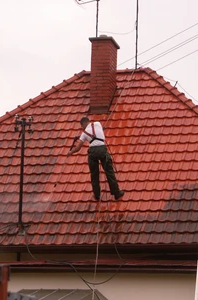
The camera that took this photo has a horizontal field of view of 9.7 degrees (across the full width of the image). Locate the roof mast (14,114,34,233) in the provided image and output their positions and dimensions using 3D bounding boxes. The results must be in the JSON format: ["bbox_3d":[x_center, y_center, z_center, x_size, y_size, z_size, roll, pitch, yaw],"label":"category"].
[{"bbox_3d":[-1.430,0.450,21.874,0.380,2.245,0.130,7,-14,-24],"label":"roof mast"}]

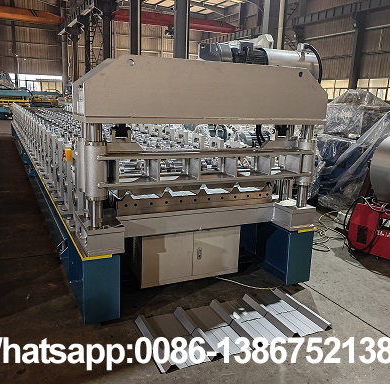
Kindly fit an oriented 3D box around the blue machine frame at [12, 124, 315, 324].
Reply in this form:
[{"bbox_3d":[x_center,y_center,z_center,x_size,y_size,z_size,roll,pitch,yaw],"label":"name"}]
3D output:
[{"bbox_3d":[-2.275,-0.666,7.439,1.670,0.401,11.022,-4,14,-26],"label":"blue machine frame"}]

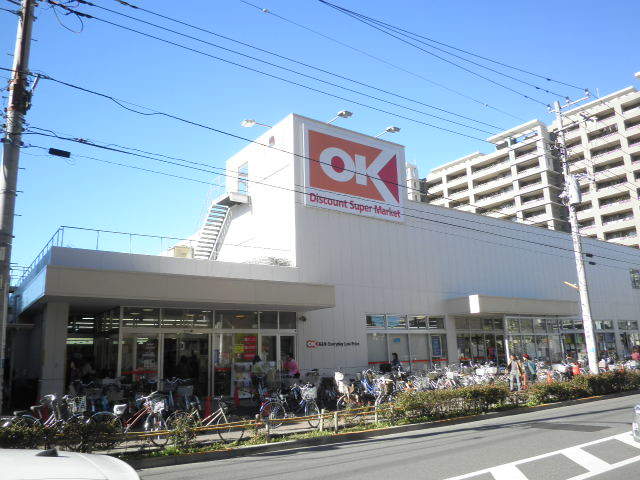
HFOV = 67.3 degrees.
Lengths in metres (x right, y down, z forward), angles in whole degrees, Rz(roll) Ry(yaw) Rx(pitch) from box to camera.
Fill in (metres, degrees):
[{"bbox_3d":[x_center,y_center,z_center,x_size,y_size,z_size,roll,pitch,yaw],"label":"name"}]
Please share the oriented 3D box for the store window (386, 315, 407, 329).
[{"bbox_3d":[4.651,4.982,29.207,1.628,0.839,0.150,7,-15,-34],"label":"store window"}]

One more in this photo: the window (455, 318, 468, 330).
[{"bbox_3d":[9.636,5.735,32.626,1.408,0.803,0.150,7,-15,-34],"label":"window"}]

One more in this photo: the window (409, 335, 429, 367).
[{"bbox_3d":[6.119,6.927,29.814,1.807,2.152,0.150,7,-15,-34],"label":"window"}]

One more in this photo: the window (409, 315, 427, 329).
[{"bbox_3d":[5.267,4.426,25.796,1.463,0.689,0.120,7,-16,-35],"label":"window"}]

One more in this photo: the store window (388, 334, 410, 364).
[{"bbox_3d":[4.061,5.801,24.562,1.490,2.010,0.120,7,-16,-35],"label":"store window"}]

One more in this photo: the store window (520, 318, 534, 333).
[{"bbox_3d":[15.395,6.359,35.756,1.749,1.026,0.150,7,-15,-34],"label":"store window"}]

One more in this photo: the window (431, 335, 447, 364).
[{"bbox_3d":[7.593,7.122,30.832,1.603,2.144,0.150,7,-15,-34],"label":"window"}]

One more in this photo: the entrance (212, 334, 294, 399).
[{"bbox_3d":[-3.115,5.943,23.384,4.498,2.786,0.200,7,-15,-34],"label":"entrance"}]

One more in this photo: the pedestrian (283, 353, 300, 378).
[{"bbox_3d":[-1.032,4.954,17.622,0.500,1.580,0.500,10,-17,-41],"label":"pedestrian"}]

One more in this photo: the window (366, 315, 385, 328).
[{"bbox_3d":[3.263,4.818,28.244,1.444,0.811,0.150,7,-15,-34],"label":"window"}]

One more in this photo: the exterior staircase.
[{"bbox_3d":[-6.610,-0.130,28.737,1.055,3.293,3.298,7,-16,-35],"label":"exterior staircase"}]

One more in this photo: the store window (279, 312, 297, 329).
[{"bbox_3d":[-1.409,3.545,21.115,0.928,0.760,0.120,7,-16,-35],"label":"store window"}]

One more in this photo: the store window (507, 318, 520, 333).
[{"bbox_3d":[13.977,6.184,34.774,1.593,0.998,0.150,7,-15,-34],"label":"store window"}]

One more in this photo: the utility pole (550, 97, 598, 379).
[{"bbox_3d":[11.303,-0.199,20.614,0.650,13.069,1.700,7,-15,-34],"label":"utility pole"}]

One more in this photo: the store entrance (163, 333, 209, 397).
[{"bbox_3d":[-5.061,4.691,18.143,1.804,2.360,0.250,7,-16,-35],"label":"store entrance"}]

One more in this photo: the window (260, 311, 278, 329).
[{"bbox_3d":[-2.149,3.444,20.598,0.858,0.754,0.120,7,-16,-35],"label":"window"}]

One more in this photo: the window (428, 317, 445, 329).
[{"bbox_3d":[6.460,4.597,26.629,1.313,0.657,0.120,7,-16,-35],"label":"window"}]

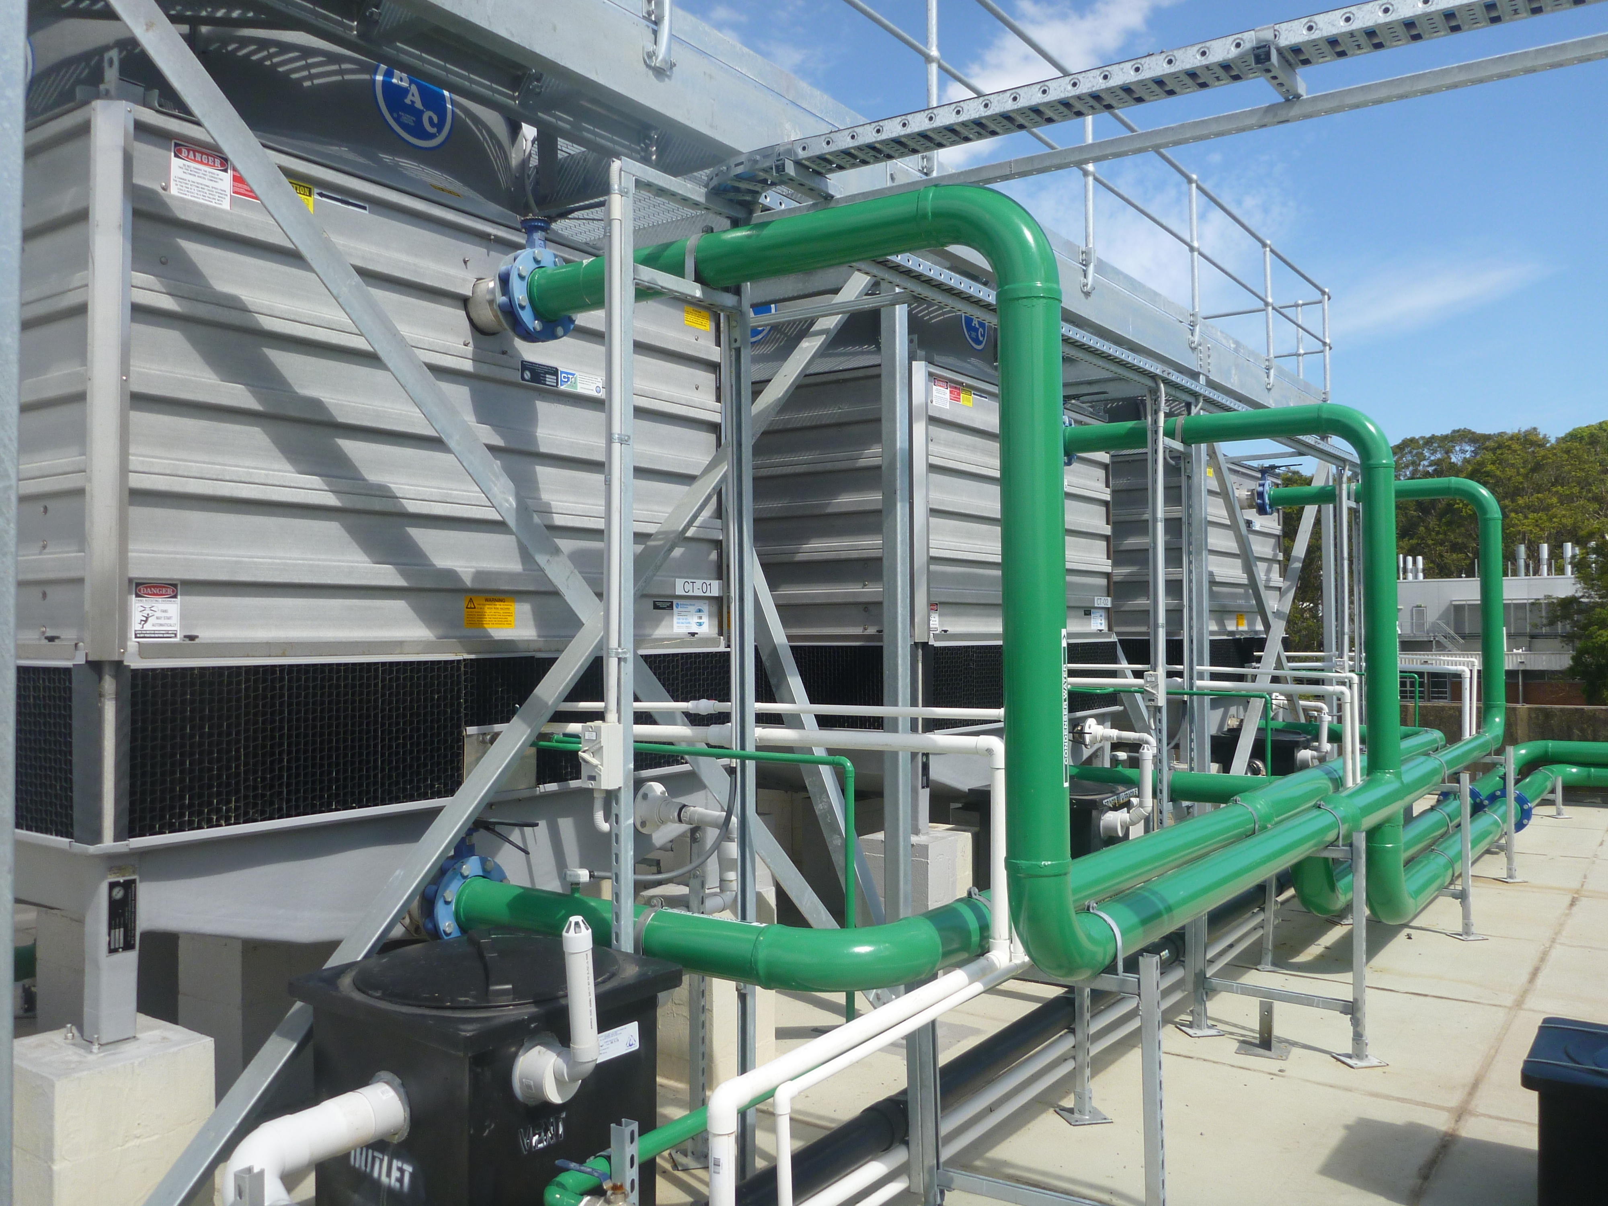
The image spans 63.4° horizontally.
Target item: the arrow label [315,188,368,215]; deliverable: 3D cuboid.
[{"bbox_3d":[-1.370,-1.188,3.862,0.005,0.023,0.183,-1,-1,35],"label":"arrow label"}]

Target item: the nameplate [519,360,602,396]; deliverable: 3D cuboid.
[{"bbox_3d":[-0.845,-0.784,4.568,0.005,0.066,0.390,-1,-1,35],"label":"nameplate"}]

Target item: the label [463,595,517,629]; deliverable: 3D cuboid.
[{"bbox_3d":[-1.036,0.033,4.305,0.005,0.103,0.213,-1,-1,35],"label":"label"}]

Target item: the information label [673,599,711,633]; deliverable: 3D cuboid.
[{"bbox_3d":[-0.443,0.054,5.148,0.005,0.125,0.215,-1,-1,35],"label":"information label"}]

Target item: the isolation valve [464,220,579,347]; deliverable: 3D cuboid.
[{"bbox_3d":[-0.941,-1.046,4.217,0.289,0.423,0.280,-1,-1,35],"label":"isolation valve"}]

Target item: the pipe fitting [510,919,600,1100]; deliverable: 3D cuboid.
[{"bbox_3d":[-0.496,0.837,2.690,0.190,0.400,0.125,-1,-1,39],"label":"pipe fitting"}]

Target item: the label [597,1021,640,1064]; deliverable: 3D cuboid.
[{"bbox_3d":[-0.424,0.991,2.928,0.005,0.063,0.140,-1,-1,39],"label":"label"}]

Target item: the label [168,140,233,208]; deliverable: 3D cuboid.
[{"bbox_3d":[-1.622,-1.151,3.503,0.005,0.142,0.166,-1,-1,35],"label":"label"}]

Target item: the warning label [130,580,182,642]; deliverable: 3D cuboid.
[{"bbox_3d":[-1.683,0.023,3.387,0.005,0.154,0.122,-1,-1,35],"label":"warning label"}]

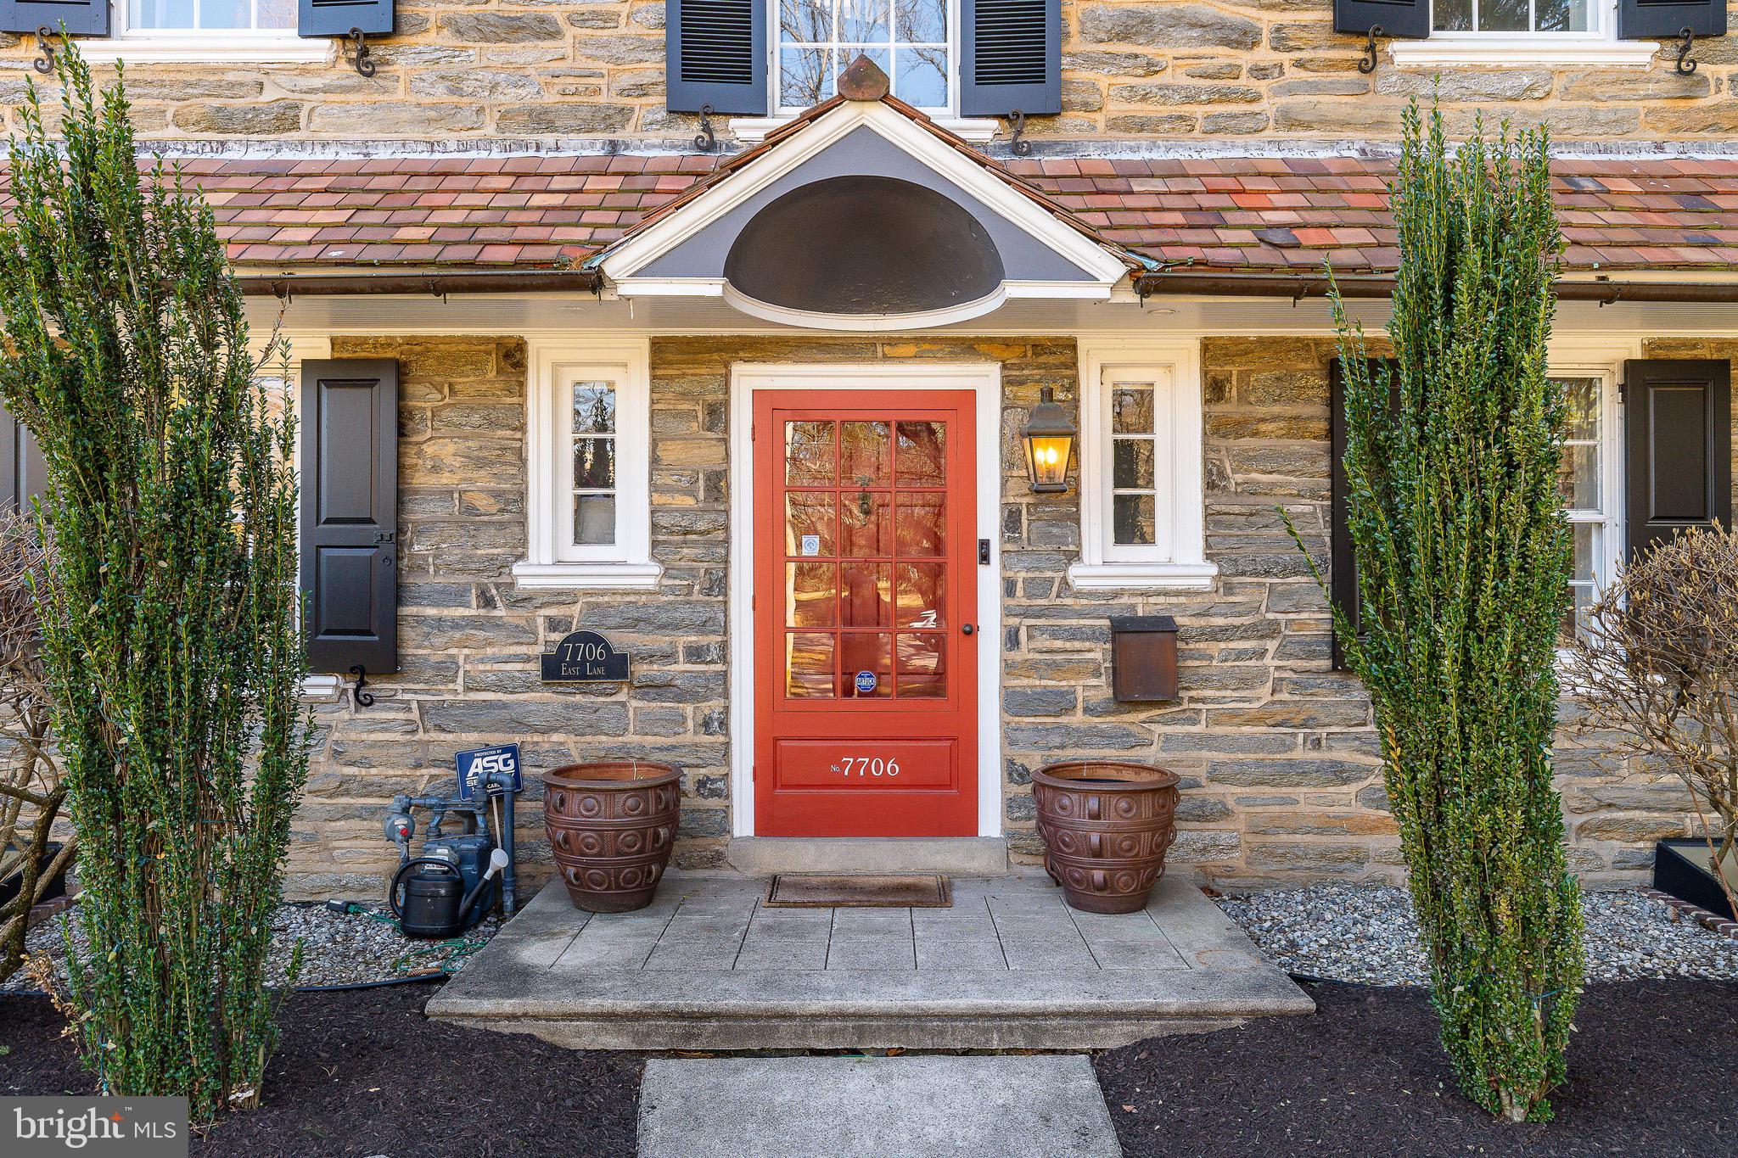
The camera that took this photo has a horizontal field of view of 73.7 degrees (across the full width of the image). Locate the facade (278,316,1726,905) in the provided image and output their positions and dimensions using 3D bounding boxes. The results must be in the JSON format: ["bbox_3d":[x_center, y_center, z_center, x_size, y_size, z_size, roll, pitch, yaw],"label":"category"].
[{"bbox_3d":[0.563,0.165,5.370,6.380,2.580,0.300,0,0,0],"label":"facade"}]

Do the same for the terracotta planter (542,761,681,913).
[{"bbox_3d":[-1.057,1.062,4.760,0.570,0.530,0.570,0,0,0],"label":"terracotta planter"}]

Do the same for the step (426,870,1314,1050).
[{"bbox_3d":[0.010,1.420,4.455,2.810,0.190,1.590,0,0,0],"label":"step"}]

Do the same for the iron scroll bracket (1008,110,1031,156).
[{"bbox_3d":[0.675,-2.000,5.190,0.090,0.200,0.045,0,0,0],"label":"iron scroll bracket"}]

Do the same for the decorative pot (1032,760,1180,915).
[{"bbox_3d":[0.972,1.060,4.755,0.610,0.530,0.610,0,0,0],"label":"decorative pot"}]

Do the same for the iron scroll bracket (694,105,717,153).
[{"bbox_3d":[-0.731,-2.020,5.190,0.090,0.200,0.045,0,0,0],"label":"iron scroll bracket"}]

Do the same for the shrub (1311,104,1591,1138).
[{"bbox_3d":[1.554,0.085,3.120,0.740,2.720,0.660,0,0,0],"label":"shrub"}]

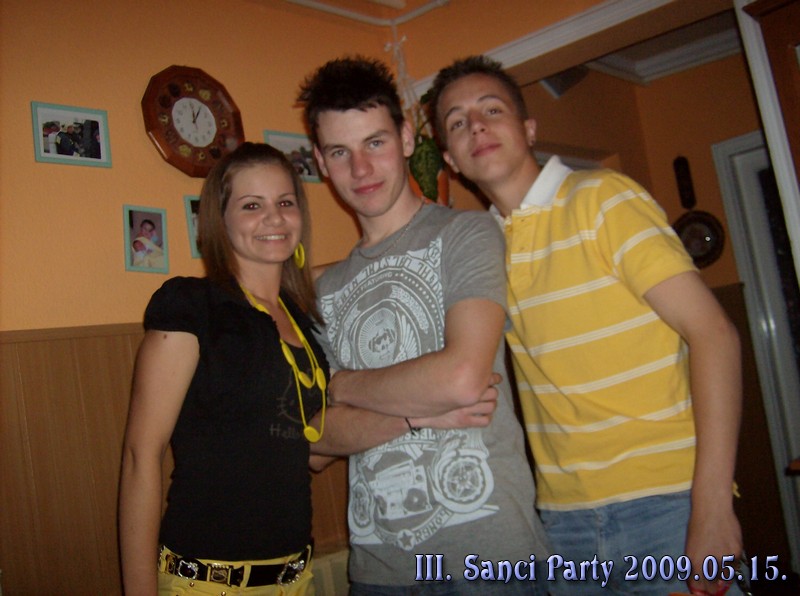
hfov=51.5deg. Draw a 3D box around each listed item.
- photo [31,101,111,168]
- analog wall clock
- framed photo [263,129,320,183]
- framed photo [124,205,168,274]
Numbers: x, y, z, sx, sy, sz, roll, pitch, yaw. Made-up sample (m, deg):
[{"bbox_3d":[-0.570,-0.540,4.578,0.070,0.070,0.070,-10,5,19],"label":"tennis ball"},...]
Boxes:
[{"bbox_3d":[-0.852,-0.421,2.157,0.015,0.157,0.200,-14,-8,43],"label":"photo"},{"bbox_3d":[-0.612,-0.513,2.450,0.040,0.338,0.338,-14,-7,43],"label":"analog wall clock"},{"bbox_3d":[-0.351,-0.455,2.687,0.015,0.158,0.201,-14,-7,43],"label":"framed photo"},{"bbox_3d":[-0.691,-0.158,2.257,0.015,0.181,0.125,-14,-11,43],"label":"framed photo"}]

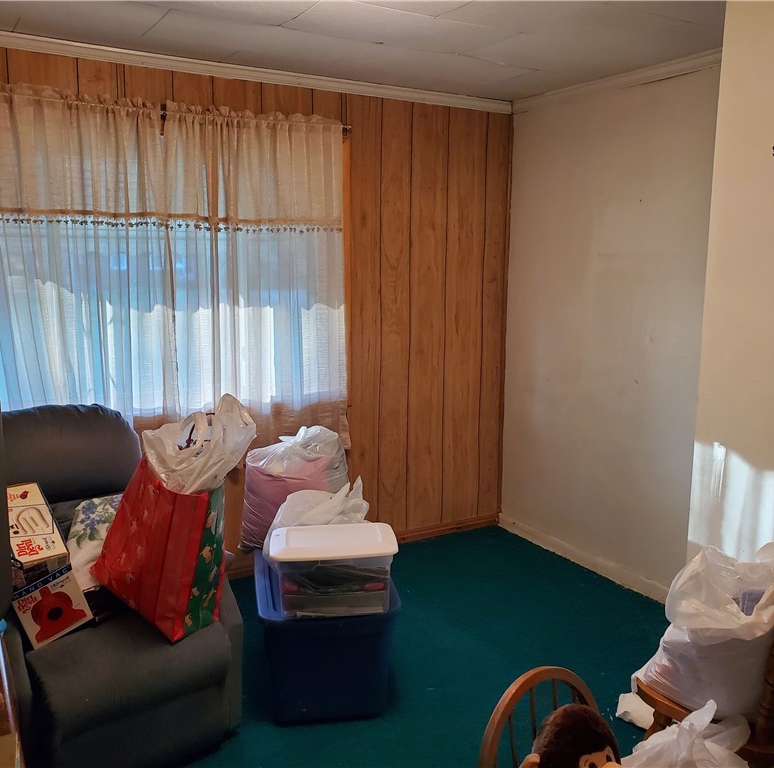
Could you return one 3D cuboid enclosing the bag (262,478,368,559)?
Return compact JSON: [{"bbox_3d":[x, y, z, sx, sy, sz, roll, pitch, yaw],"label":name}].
[{"bbox_3d":[-0.265,0.536,2.926,0.360,0.280,0.270,-2,9,-12],"label":"bag"}]

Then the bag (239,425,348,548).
[{"bbox_3d":[-0.386,0.422,3.151,0.400,0.450,0.320,-2,9,-12],"label":"bag"}]

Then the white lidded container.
[{"bbox_3d":[-0.187,0.621,2.623,0.410,0.210,0.285,-1,9,-9],"label":"white lidded container"}]

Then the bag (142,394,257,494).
[{"bbox_3d":[-0.614,0.210,2.544,0.300,0.290,0.260,6,11,33],"label":"bag"}]

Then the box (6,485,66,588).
[{"bbox_3d":[-1.213,0.511,2.584,0.150,0.150,0.310,-8,48,-42],"label":"box"}]

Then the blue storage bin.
[{"bbox_3d":[-0.245,0.903,2.877,0.470,0.430,0.660,-2,9,-12],"label":"blue storage bin"}]

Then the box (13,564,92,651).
[{"bbox_3d":[-1.055,0.690,2.353,0.120,0.187,0.217,-26,-4,27],"label":"box"}]

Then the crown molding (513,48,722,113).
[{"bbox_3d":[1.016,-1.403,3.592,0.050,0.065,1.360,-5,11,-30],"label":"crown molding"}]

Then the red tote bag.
[{"bbox_3d":[-0.694,0.496,2.437,0.370,0.420,0.180,19,10,32],"label":"red tote bag"}]

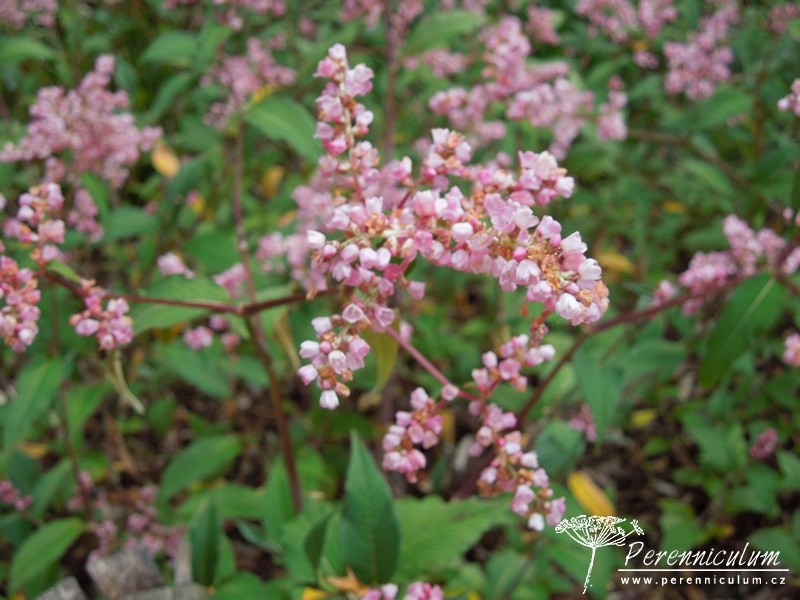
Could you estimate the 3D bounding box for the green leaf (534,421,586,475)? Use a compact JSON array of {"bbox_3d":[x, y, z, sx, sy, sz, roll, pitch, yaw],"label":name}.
[{"bbox_3d":[0.087,0.081,0.610,0.028,0.010,0.037,22,55,16],"label":"green leaf"}]

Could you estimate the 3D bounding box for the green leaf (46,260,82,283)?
[{"bbox_3d":[-0.108,-0.009,0.357,0.015,0.004,0.005,26,57,19],"label":"green leaf"}]

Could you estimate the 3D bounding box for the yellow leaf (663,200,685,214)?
[{"bbox_3d":[0.234,-0.079,0.950,0.019,0.007,0.015,5,53,0],"label":"yellow leaf"}]

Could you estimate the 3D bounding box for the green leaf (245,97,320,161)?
[{"bbox_3d":[-0.061,-0.089,0.588,0.056,0.011,0.025,29,58,27],"label":"green leaf"}]

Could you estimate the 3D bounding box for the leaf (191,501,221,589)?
[{"bbox_3d":[-0.097,0.121,0.555,0.016,0.010,0.045,-1,64,0],"label":"leaf"}]

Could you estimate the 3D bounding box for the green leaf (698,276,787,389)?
[{"bbox_3d":[0.135,0.012,0.440,0.024,0.010,0.056,34,80,8],"label":"green leaf"}]

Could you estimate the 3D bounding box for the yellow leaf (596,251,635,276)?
[{"bbox_3d":[0.155,-0.026,0.795,0.029,0.008,0.019,23,56,21],"label":"yellow leaf"}]

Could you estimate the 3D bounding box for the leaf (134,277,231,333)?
[{"bbox_3d":[-0.089,0.002,0.468,0.053,0.010,0.026,7,52,16],"label":"leaf"}]

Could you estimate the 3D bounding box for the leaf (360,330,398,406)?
[{"bbox_3d":[-0.008,0.024,0.412,0.013,0.031,0.007,-4,-9,-1],"label":"leaf"}]

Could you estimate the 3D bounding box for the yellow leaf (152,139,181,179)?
[{"bbox_3d":[-0.149,-0.091,0.710,0.014,0.007,0.036,-19,56,-14],"label":"yellow leaf"}]

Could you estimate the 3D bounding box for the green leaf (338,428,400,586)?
[{"bbox_3d":[-0.013,0.086,0.463,0.026,0.012,0.066,-8,68,-2],"label":"green leaf"}]

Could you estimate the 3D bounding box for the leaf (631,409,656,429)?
[{"bbox_3d":[0.173,0.084,0.785,0.023,0.006,0.015,-17,54,-26],"label":"leaf"}]

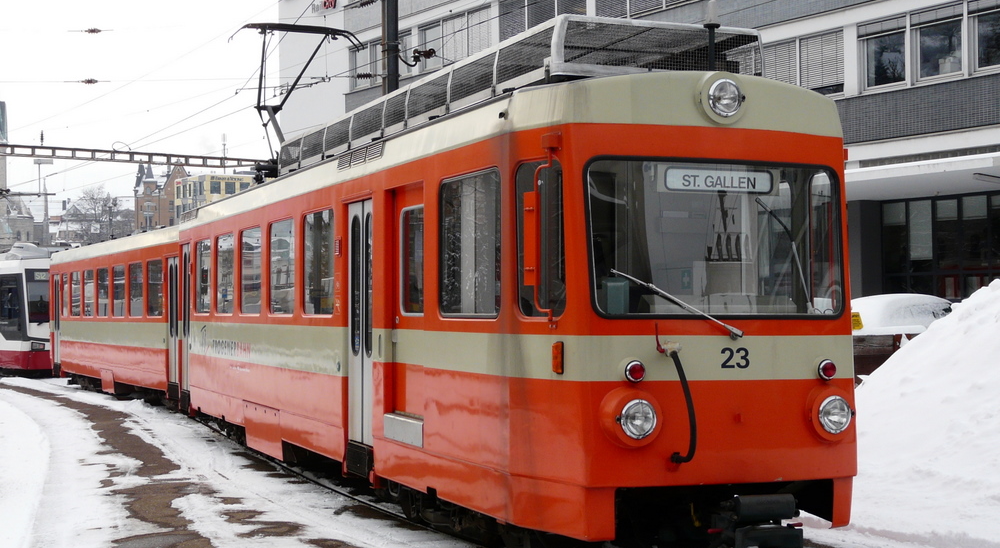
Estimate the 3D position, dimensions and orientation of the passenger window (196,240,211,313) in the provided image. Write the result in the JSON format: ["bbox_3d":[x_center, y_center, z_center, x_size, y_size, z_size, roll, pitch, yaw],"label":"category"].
[{"bbox_3d":[-4.172,0.046,19.910,0.060,1.008,1.120,1,-2,-22],"label":"passenger window"}]

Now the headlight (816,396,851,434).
[{"bbox_3d":[2.166,0.916,9.228,0.245,0.245,0.110,1,-2,-22],"label":"headlight"}]

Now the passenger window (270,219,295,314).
[{"bbox_3d":[-2.399,-0.067,15.571,0.060,0.992,1.130,1,-2,-22],"label":"passenger window"}]

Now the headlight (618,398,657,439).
[{"bbox_3d":[0.835,0.892,8.685,0.245,0.245,0.110,1,-2,-22],"label":"headlight"}]

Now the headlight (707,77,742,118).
[{"bbox_3d":[1.444,-1.137,9.172,0.245,0.245,0.110,1,-2,-22],"label":"headlight"}]

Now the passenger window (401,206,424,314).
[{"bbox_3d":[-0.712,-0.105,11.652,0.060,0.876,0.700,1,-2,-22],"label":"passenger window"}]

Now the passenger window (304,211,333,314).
[{"bbox_3d":[-1.816,-0.099,14.144,0.060,1.015,1.110,1,-2,-22],"label":"passenger window"}]

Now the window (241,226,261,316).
[{"bbox_3d":[-2.994,-0.026,17.027,0.060,0.993,1.180,1,-2,-22],"label":"window"}]

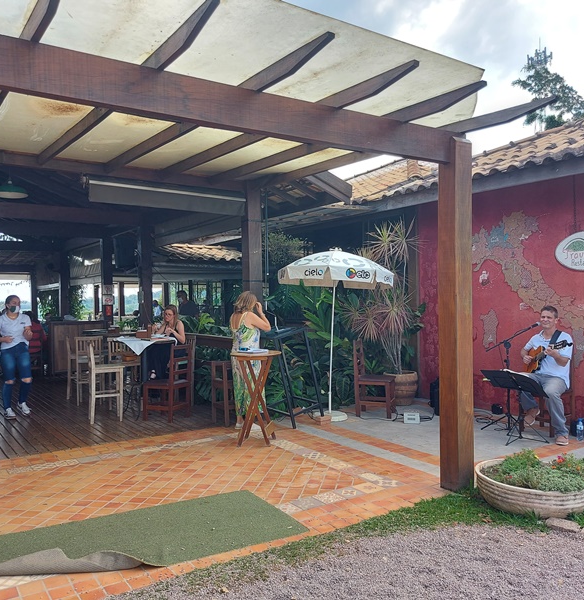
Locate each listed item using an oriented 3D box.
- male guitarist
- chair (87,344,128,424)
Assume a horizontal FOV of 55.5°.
[{"bbox_3d":[2.851,0.797,6.183,0.620,1.420,0.750,-1,0,45],"label":"male guitarist"},{"bbox_3d":[-2.442,1.062,7.267,0.460,1.030,0.410,-1,0,-38],"label":"chair"}]

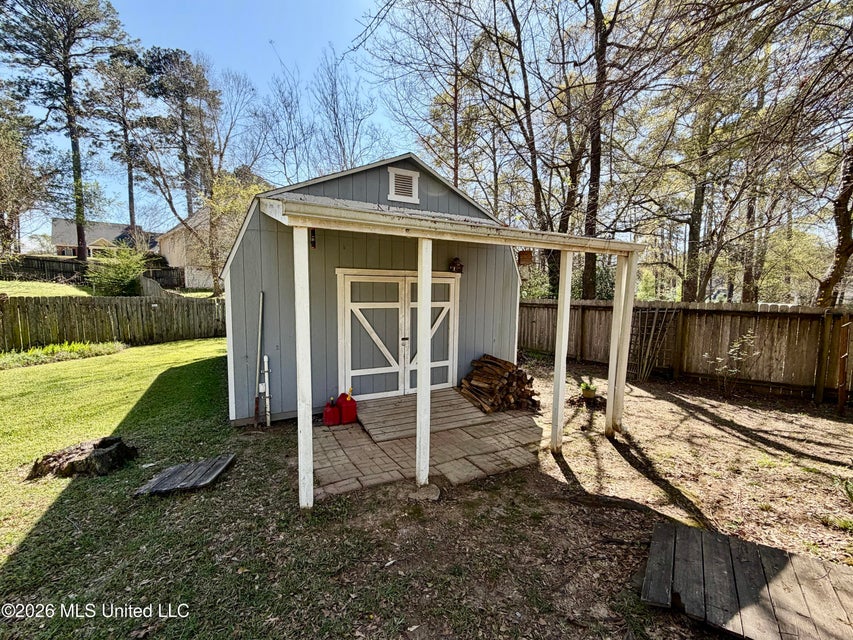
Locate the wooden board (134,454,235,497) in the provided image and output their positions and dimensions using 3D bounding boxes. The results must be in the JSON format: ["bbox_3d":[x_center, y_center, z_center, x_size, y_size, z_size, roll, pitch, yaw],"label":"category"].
[{"bbox_3d":[-2.225,1.461,3.264,0.540,0.055,0.660,0,6,-8],"label":"wooden board"}]

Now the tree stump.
[{"bbox_3d":[-3.353,1.343,3.443,0.640,0.230,0.530,-2,6,-25],"label":"tree stump"}]

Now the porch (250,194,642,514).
[{"bbox_3d":[0.321,-0.074,4.501,4.280,3.140,2.440,-2,6,-28],"label":"porch"}]

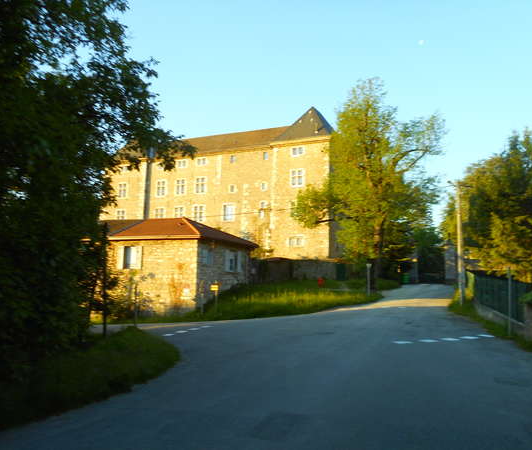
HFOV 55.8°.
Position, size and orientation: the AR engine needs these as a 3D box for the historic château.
[{"bbox_3d":[-6.073,-4.268,73.809,35.500,22.500,12.000,-2,-9,24],"label":"historic château"}]

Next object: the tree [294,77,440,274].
[{"bbox_3d":[8.818,-4.134,43.245,12.500,17.700,12.000,1,-8,0],"label":"tree"}]

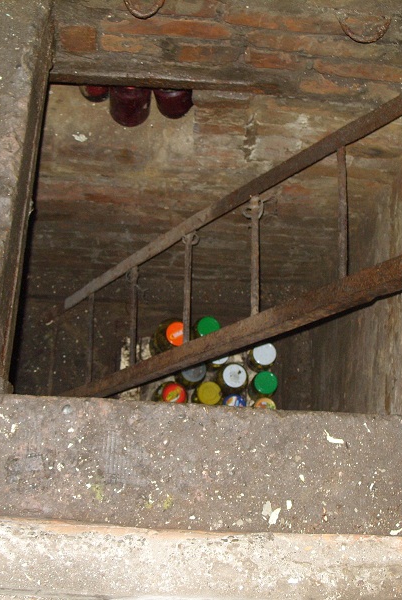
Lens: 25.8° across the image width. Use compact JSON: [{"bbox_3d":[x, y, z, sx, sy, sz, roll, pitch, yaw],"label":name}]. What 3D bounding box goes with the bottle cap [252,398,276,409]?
[{"bbox_3d":[0.235,0.399,3.186,0.085,0.014,0.085,0,76,-2],"label":"bottle cap"}]

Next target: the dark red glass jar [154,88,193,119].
[{"bbox_3d":[-0.063,-0.533,2.202,0.104,0.168,0.104,0,76,-2],"label":"dark red glass jar"}]

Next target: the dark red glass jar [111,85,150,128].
[{"bbox_3d":[-0.173,-0.510,2.193,0.104,0.168,0.104,0,76,-2],"label":"dark red glass jar"}]

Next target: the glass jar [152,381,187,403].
[{"bbox_3d":[-0.107,0.367,3.263,0.112,0.170,0.112,0,76,-2],"label":"glass jar"}]

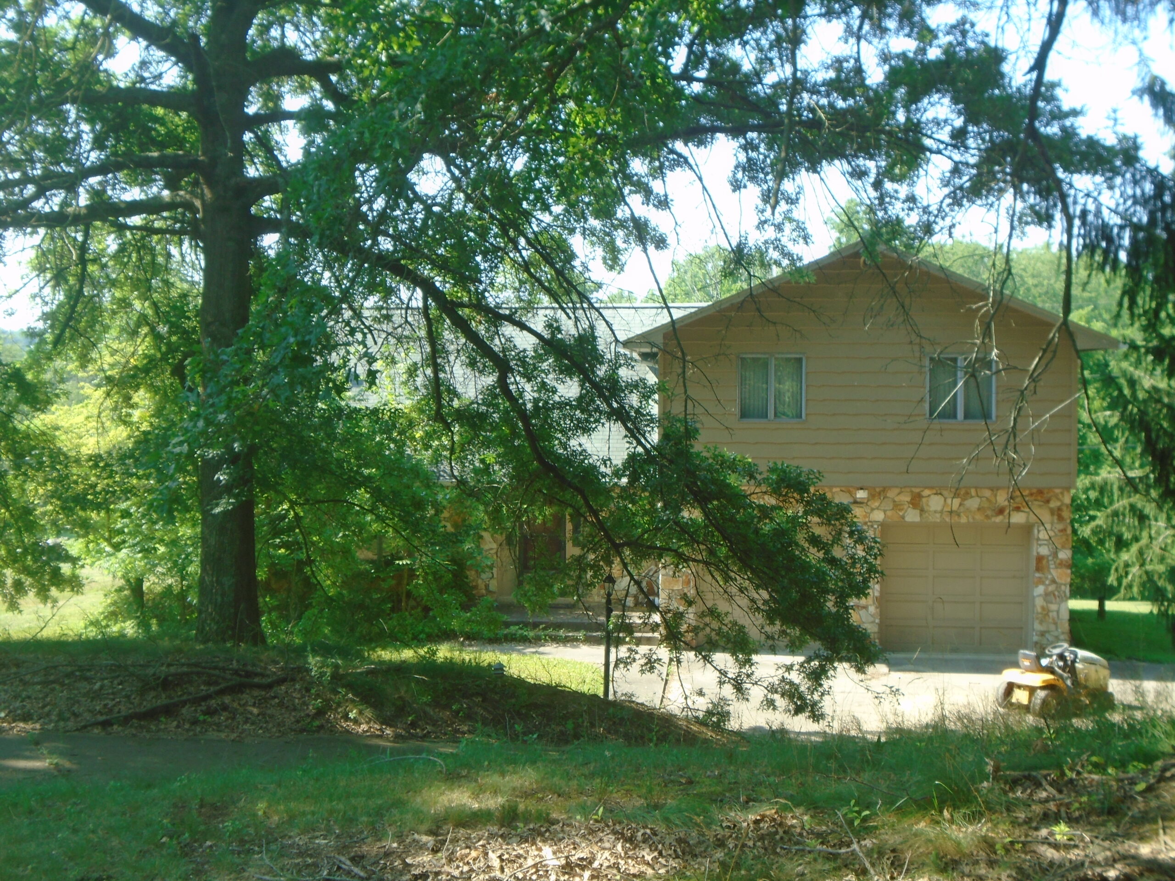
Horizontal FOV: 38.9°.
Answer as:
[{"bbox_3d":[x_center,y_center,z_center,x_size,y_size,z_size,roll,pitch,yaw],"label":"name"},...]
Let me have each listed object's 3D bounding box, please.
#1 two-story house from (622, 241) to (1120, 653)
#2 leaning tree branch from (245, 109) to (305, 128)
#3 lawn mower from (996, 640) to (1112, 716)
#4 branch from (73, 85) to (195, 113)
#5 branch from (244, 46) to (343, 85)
[{"bbox_3d":[5.030,0.030,33.500,8.600,7.200,9.400,0,1,2],"label":"two-story house"},{"bbox_3d":[-3.289,-3.390,17.500,0.650,0.200,0.200,0,1,0],"label":"leaning tree branch"},{"bbox_3d":[6.380,3.250,22.600,1.720,1.060,1.100,-1,1,-33],"label":"lawn mower"},{"bbox_3d":[-4.742,-3.593,17.500,1.300,0.290,0.300,0,1,0],"label":"branch"},{"bbox_3d":[-3.086,-3.945,17.500,1.000,0.410,0.400,0,1,0],"label":"branch"}]

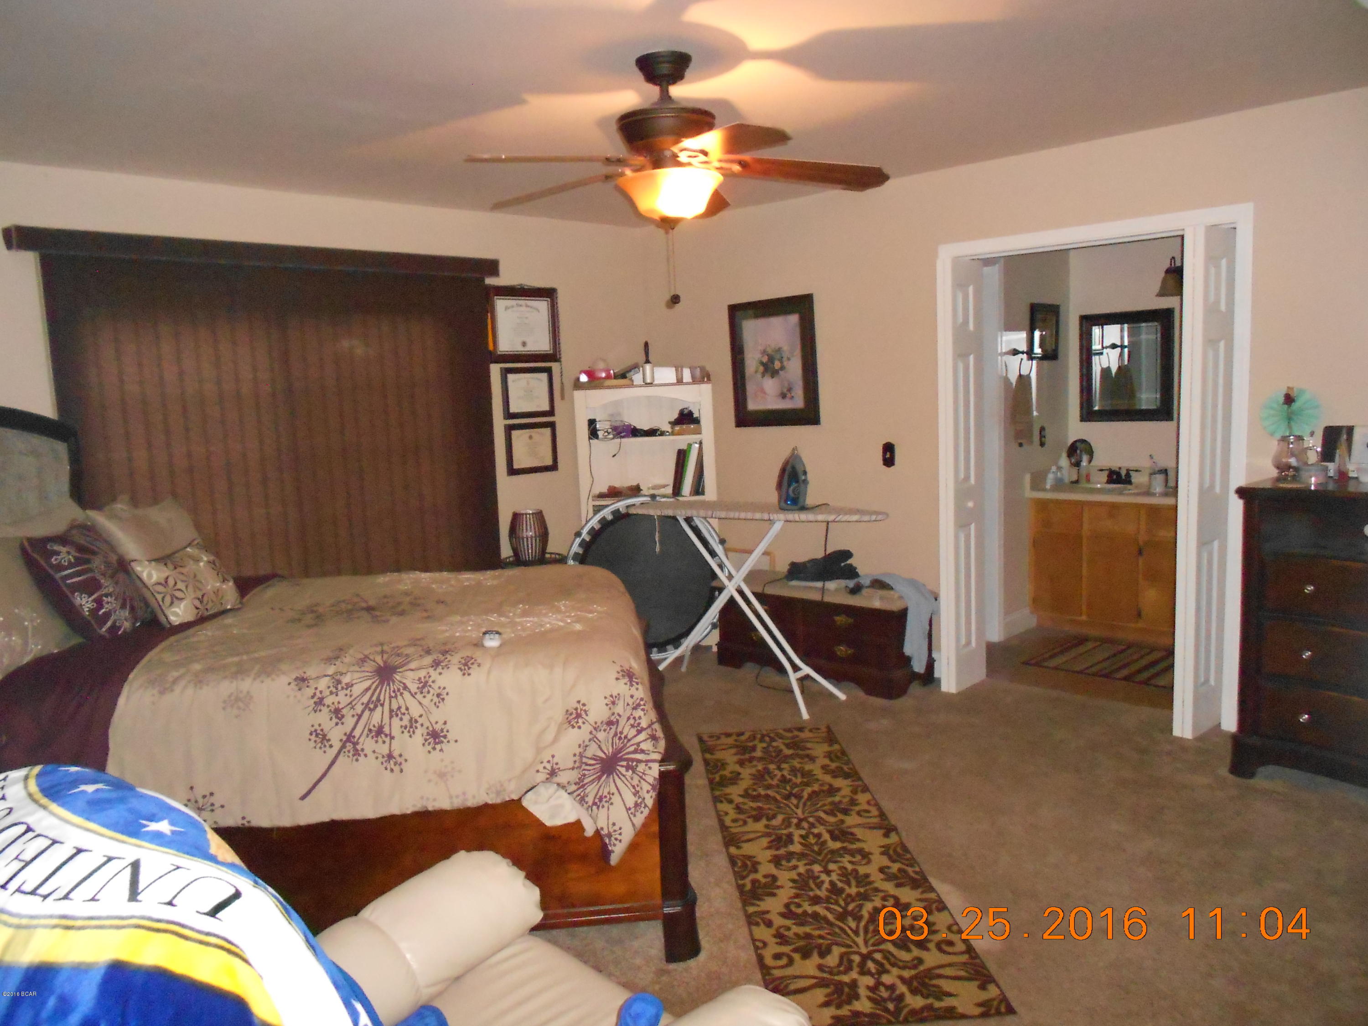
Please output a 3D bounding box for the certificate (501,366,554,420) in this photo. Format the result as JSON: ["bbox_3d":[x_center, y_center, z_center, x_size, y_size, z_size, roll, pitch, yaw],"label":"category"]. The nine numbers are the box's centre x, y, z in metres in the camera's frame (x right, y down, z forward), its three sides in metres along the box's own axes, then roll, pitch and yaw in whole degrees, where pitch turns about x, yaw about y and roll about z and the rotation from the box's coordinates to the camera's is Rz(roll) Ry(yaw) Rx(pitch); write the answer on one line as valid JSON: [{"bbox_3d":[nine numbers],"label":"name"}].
[{"bbox_3d":[-0.826,-0.647,5.524,0.022,0.276,0.350,4,10,43],"label":"certificate"}]

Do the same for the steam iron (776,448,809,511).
[{"bbox_3d":[0.494,-0.161,4.718,0.145,0.285,0.115,-3,7,-6],"label":"steam iron"}]

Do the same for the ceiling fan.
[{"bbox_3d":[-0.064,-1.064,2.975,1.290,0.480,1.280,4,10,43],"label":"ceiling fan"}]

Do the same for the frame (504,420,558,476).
[{"bbox_3d":[-0.813,-0.349,5.563,0.022,0.276,0.353,4,10,43],"label":"frame"}]

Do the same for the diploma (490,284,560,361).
[{"bbox_3d":[-0.838,-1.004,5.478,0.026,0.398,0.470,4,10,43],"label":"diploma"}]

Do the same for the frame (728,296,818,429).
[{"bbox_3d":[0.474,-0.808,5.567,0.585,0.690,0.030,2,9,43],"label":"frame"}]

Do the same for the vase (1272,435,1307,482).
[{"bbox_3d":[2.232,-0.202,3.776,0.115,0.170,0.115,4,10,43],"label":"vase"}]

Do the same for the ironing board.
[{"bbox_3d":[0.389,0.427,4.841,1.309,0.903,0.400,3,9,35],"label":"ironing board"}]

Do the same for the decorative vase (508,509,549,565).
[{"bbox_3d":[-0.808,0.124,5.320,0.205,0.270,0.205,-2,7,0],"label":"decorative vase"}]

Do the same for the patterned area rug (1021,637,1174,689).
[{"bbox_3d":[2.288,0.762,5.132,0.620,0.012,0.950,-9,10,-43],"label":"patterned area rug"}]

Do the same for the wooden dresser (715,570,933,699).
[{"bbox_3d":[0.716,0.601,5.233,1.130,0.430,0.455,4,10,43],"label":"wooden dresser"}]

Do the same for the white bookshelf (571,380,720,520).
[{"bbox_3d":[-0.185,0.038,5.769,0.745,1.485,0.280,-3,7,-1],"label":"white bookshelf"}]

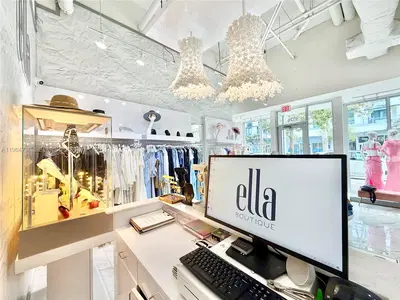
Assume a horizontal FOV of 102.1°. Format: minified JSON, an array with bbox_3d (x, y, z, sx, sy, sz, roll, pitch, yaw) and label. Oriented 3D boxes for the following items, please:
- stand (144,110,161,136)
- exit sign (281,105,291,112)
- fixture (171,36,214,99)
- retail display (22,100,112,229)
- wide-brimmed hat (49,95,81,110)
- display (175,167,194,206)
[{"bbox_3d":[-1.277,-0.712,4.350,0.400,0.690,0.270,0,0,-42],"label":"stand"},{"bbox_3d":[3.049,-1.464,5.750,0.060,0.210,0.320,0,0,-42],"label":"exit sign"},{"bbox_3d":[-0.085,-0.945,1.840,0.500,0.630,0.500,0,0,0],"label":"fixture"},{"bbox_3d":[-0.905,0.090,1.140,0.425,0.650,0.430,0,0,-42],"label":"retail display"},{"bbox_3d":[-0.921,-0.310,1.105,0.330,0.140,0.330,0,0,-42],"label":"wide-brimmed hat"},{"bbox_3d":[-0.119,0.280,1.240,0.130,0.290,0.130,0,0,-42],"label":"display"}]

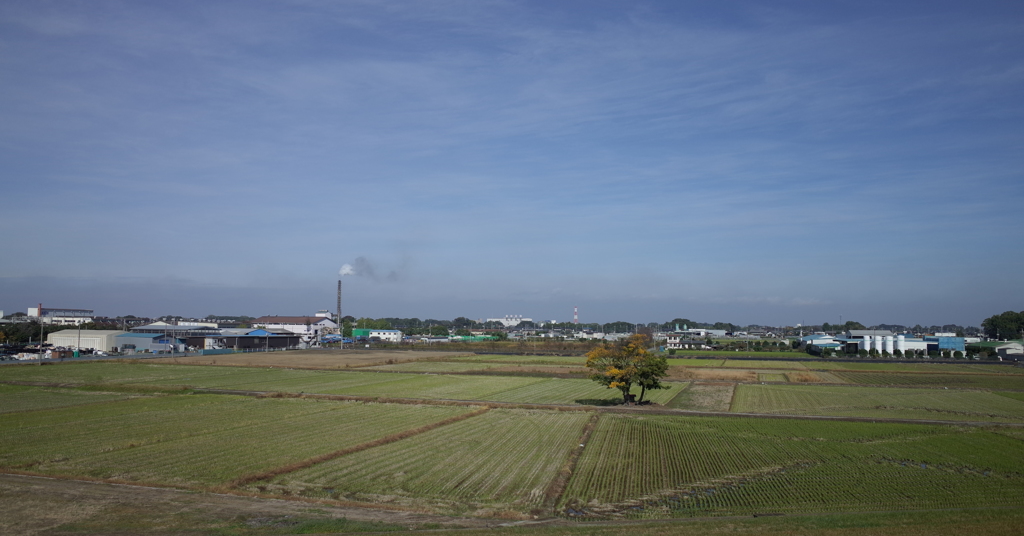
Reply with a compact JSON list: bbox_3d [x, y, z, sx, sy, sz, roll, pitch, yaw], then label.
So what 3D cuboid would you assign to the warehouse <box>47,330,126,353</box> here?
[{"bbox_3d":[-162.890,28.190,308.404,30.500,7.800,13.500,-1,-5,21],"label":"warehouse"}]

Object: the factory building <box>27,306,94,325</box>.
[{"bbox_3d":[-252.409,31.243,445.456,8.000,19.750,41.500,0,-4,9],"label":"factory building"}]

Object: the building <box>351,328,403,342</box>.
[{"bbox_3d":[-86.314,43.242,507.619,33.000,7.900,8.500,-1,-4,17],"label":"building"}]

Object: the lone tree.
[{"bbox_3d":[16.818,14.649,115.762,11.910,10.310,11.000,0,-4,8],"label":"lone tree"}]

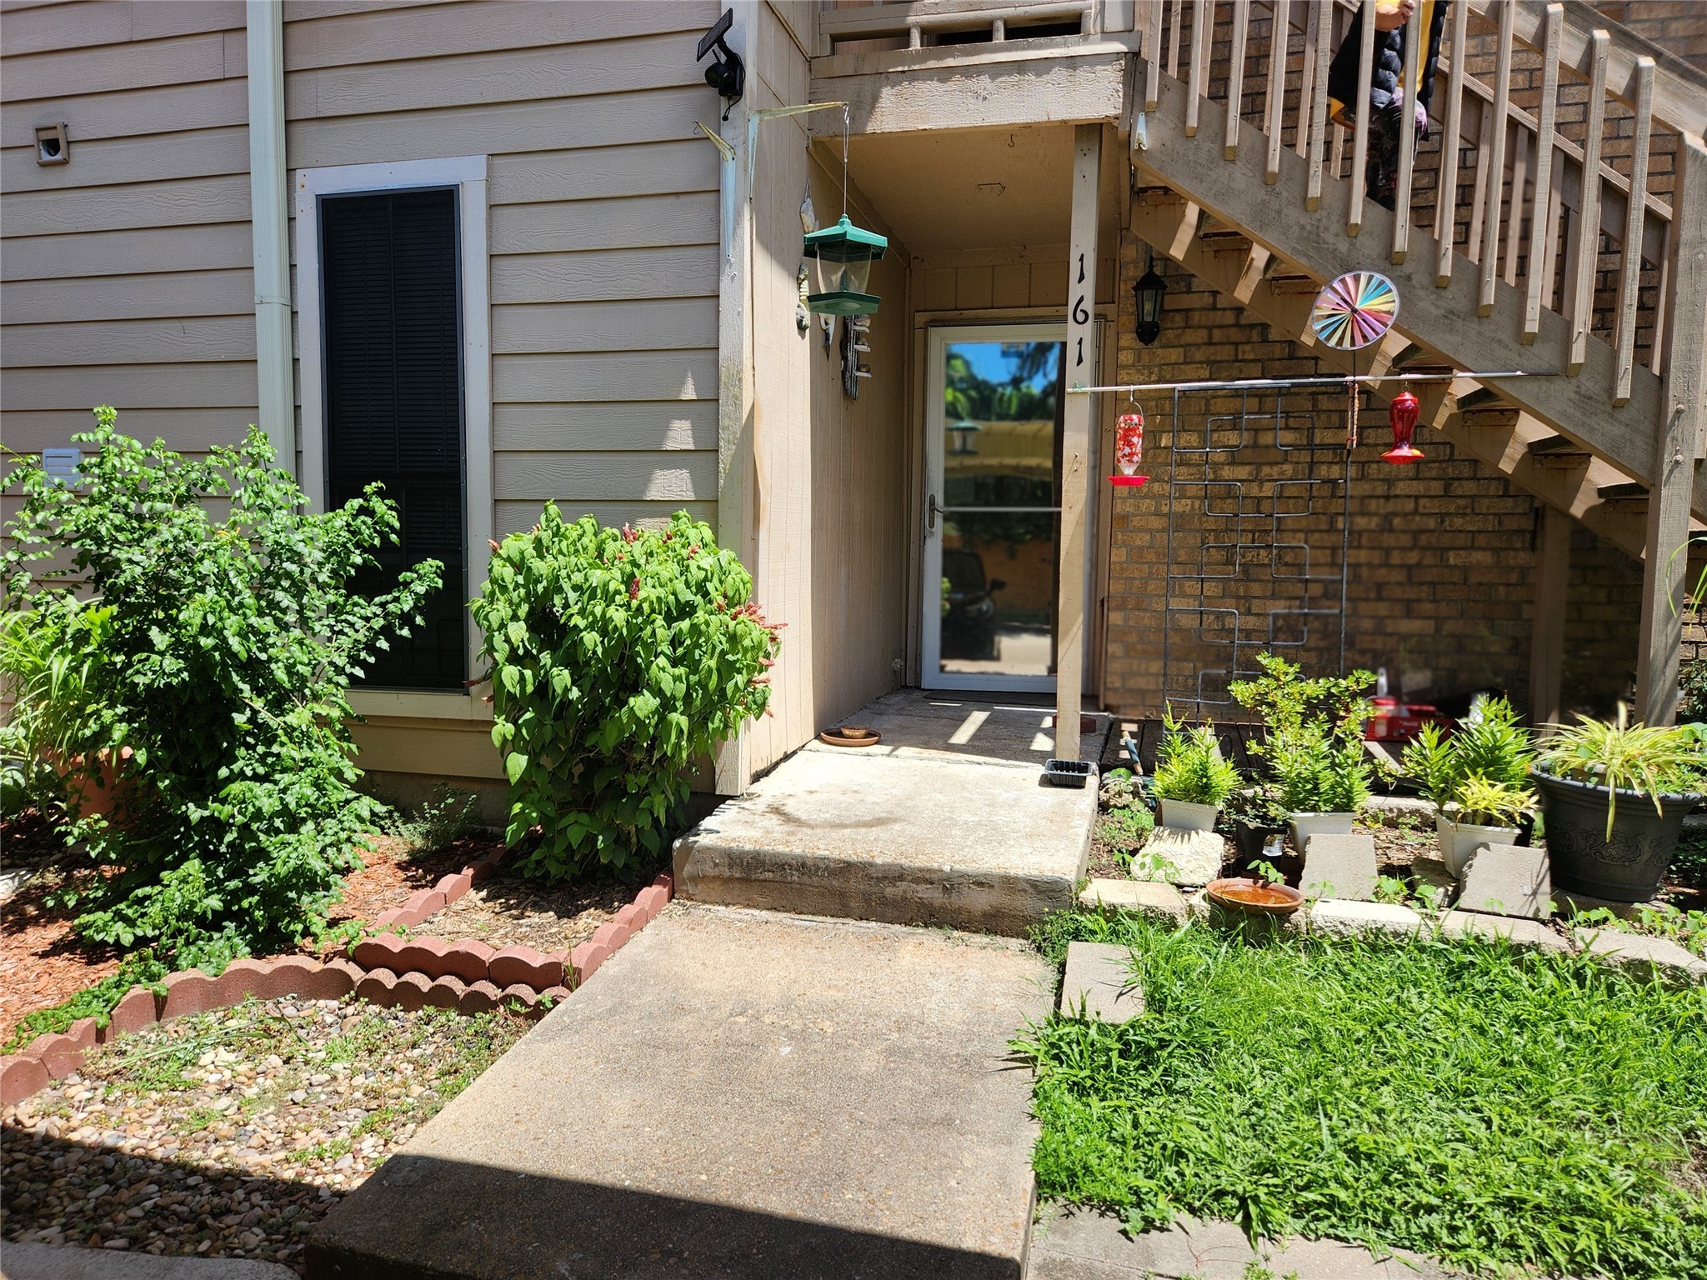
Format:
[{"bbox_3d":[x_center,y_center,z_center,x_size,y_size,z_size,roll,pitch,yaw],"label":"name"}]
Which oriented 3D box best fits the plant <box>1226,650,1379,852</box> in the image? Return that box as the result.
[{"bbox_3d":[1.443,0.389,3.637,0.440,0.670,0.400,2,5,14],"label":"plant"}]

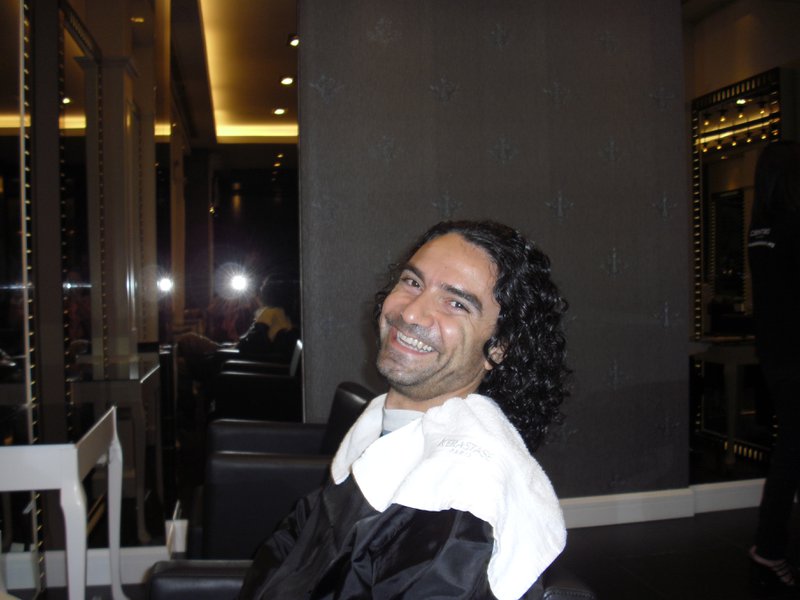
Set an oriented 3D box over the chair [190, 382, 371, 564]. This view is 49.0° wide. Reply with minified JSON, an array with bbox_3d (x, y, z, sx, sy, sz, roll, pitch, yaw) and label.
[{"bbox_3d":[-0.270,0.685,2.450,0.590,0.870,0.660,-1,1,-13],"label":"chair"}]

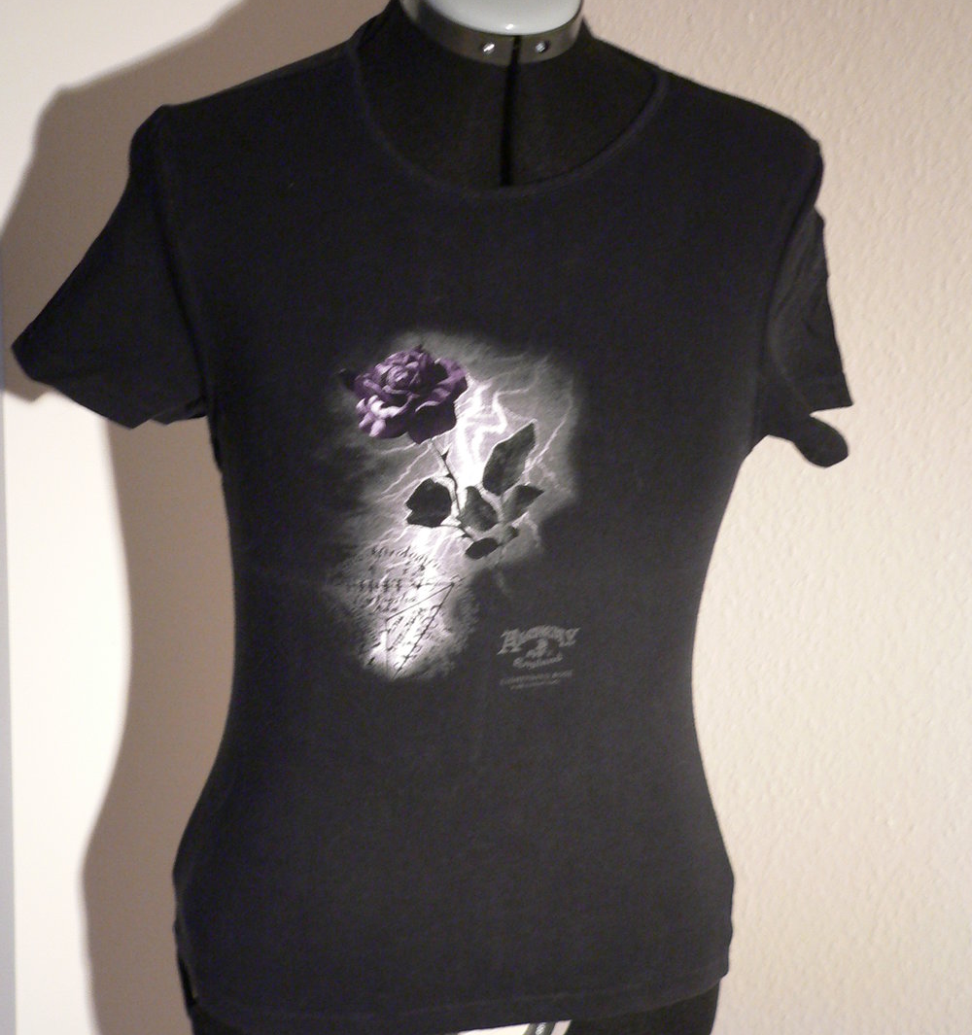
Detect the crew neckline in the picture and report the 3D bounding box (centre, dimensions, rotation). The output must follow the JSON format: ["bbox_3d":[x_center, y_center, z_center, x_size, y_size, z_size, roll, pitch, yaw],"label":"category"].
[{"bbox_3d":[0.008,-0.238,1.333,0.190,0.097,0.140,-1,16,-11],"label":"crew neckline"}]

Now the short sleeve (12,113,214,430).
[{"bbox_3d":[-0.217,-0.144,1.313,0.107,0.170,0.130,-1,16,-11],"label":"short sleeve"}]

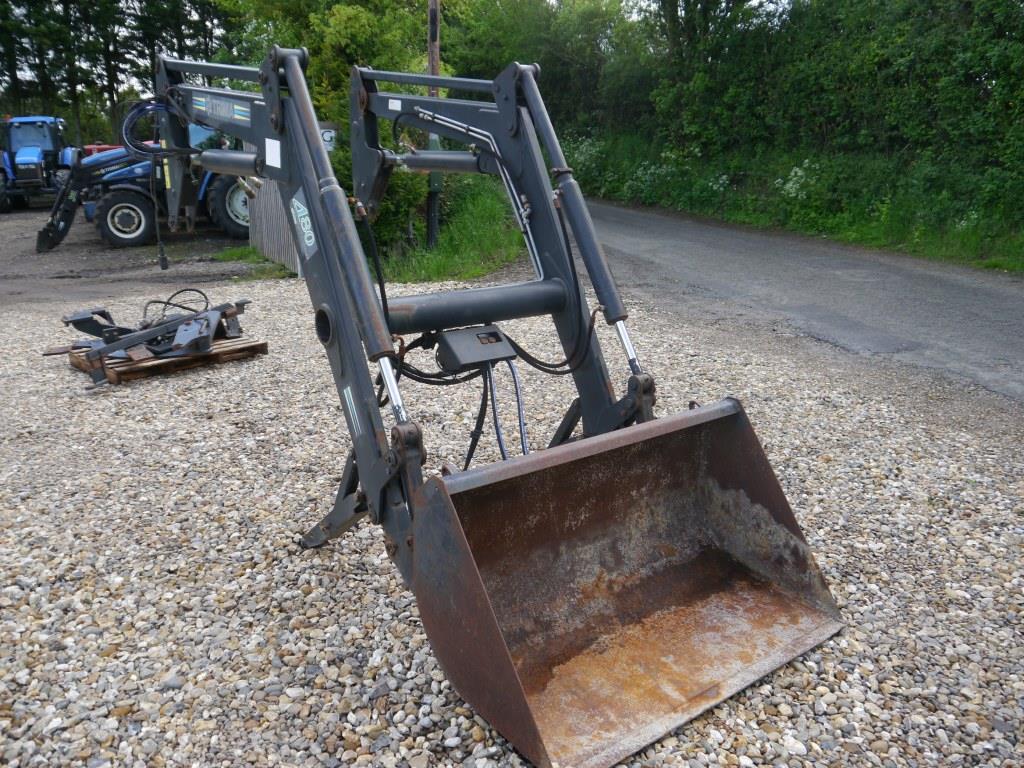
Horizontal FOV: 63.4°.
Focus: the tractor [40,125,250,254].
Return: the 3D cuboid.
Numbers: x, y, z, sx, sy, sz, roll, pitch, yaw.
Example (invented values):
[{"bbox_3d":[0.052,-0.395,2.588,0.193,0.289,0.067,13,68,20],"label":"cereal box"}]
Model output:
[{"bbox_3d":[-7.126,-4.375,17.161,5.100,2.700,2.150,-7,18,-24],"label":"tractor"}]

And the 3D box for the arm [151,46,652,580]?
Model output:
[{"bbox_3d":[-0.531,-0.428,3.674,1.191,2.080,2.501,-11,20,-35],"label":"arm"}]

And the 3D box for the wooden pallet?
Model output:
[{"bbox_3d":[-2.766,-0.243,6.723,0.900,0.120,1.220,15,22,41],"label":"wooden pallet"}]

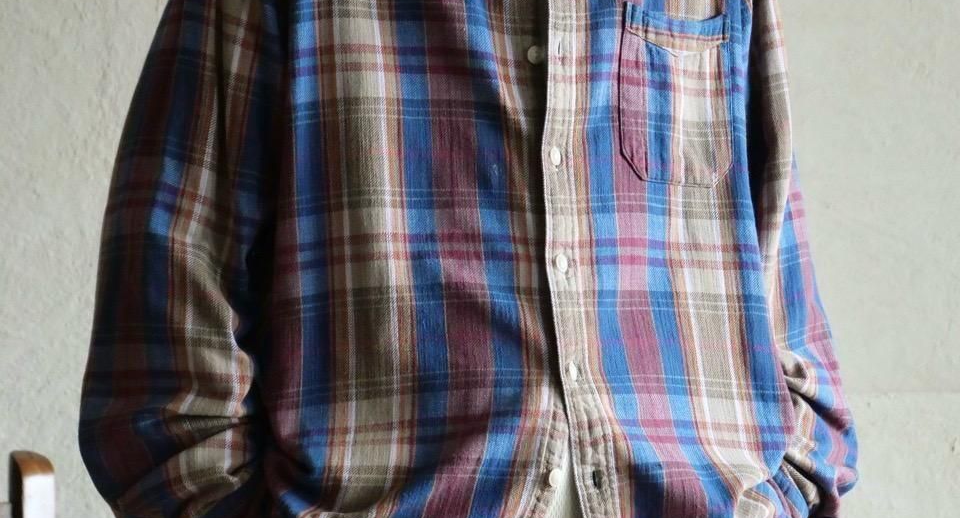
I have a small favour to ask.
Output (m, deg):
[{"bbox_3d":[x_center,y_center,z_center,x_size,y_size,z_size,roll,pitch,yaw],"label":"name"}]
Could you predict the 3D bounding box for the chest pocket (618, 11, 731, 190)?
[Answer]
[{"bbox_3d":[0.148,-0.123,2.580,0.110,0.134,0.020,2,0,-38],"label":"chest pocket"}]

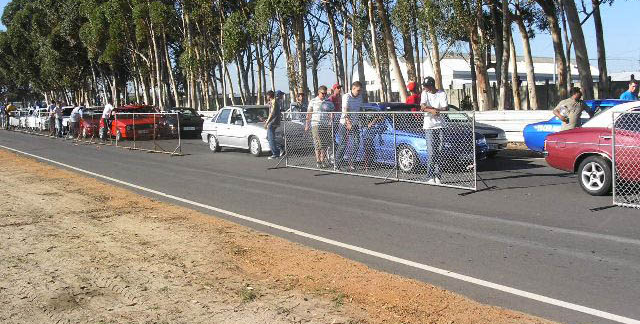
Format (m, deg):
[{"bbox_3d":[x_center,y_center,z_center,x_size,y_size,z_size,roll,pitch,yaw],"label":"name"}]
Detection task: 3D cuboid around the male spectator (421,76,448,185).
[{"bbox_3d":[1.968,-0.545,12.011,0.480,1.800,0.380,2,5,27],"label":"male spectator"}]

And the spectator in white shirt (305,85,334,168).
[{"bbox_3d":[0.000,-0.772,15.305,0.580,1.790,0.400,-2,5,-27],"label":"spectator in white shirt"}]

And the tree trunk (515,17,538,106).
[{"bbox_3d":[6.940,-2.849,23.510,0.344,4.054,0.344,-11,5,0],"label":"tree trunk"}]

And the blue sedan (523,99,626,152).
[{"bbox_3d":[6.157,-0.466,13.664,1.680,1.410,4.250,-3,5,-33],"label":"blue sedan"}]

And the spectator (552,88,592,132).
[{"bbox_3d":[4.639,-0.601,13.006,0.600,1.600,0.600,-3,6,-18],"label":"spectator"}]

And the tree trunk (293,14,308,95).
[{"bbox_3d":[-0.926,-4.580,35.601,0.582,5.717,0.582,-4,5,0],"label":"tree trunk"}]

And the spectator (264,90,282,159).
[{"bbox_3d":[-1.237,-0.968,18.434,0.460,1.740,0.460,1,4,17],"label":"spectator"}]

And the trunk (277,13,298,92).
[{"bbox_3d":[-1.829,-5.012,40.545,1.150,6.700,0.650,0,4,0],"label":"trunk"}]

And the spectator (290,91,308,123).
[{"bbox_3d":[-0.622,-1.189,21.294,0.520,1.780,0.400,0,4,-6],"label":"spectator"}]

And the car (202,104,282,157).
[{"bbox_3d":[-1.870,-0.961,20.754,1.670,1.400,4.220,-3,5,-35],"label":"car"}]

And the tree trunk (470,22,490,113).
[{"bbox_3d":[5.847,-3.001,25.374,0.567,4.046,0.567,-7,5,0],"label":"tree trunk"}]

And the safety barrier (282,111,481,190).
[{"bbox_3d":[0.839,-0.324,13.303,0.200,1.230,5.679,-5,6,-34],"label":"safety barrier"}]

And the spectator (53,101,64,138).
[{"bbox_3d":[-12.214,-1.990,32.788,0.400,1.770,0.500,-3,5,-11],"label":"spectator"}]

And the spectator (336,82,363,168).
[{"bbox_3d":[0.628,-0.759,14.896,0.440,1.820,0.480,4,5,41],"label":"spectator"}]

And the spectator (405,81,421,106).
[{"bbox_3d":[2.221,-1.035,17.002,0.420,1.880,0.550,-5,6,-30],"label":"spectator"}]

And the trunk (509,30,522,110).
[{"bbox_3d":[6.900,-2.785,24.740,0.277,3.662,0.277,-6,5,0],"label":"trunk"}]

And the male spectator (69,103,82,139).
[{"bbox_3d":[-11.550,-1.974,33.143,0.550,1.680,0.520,-3,5,-37],"label":"male spectator"}]

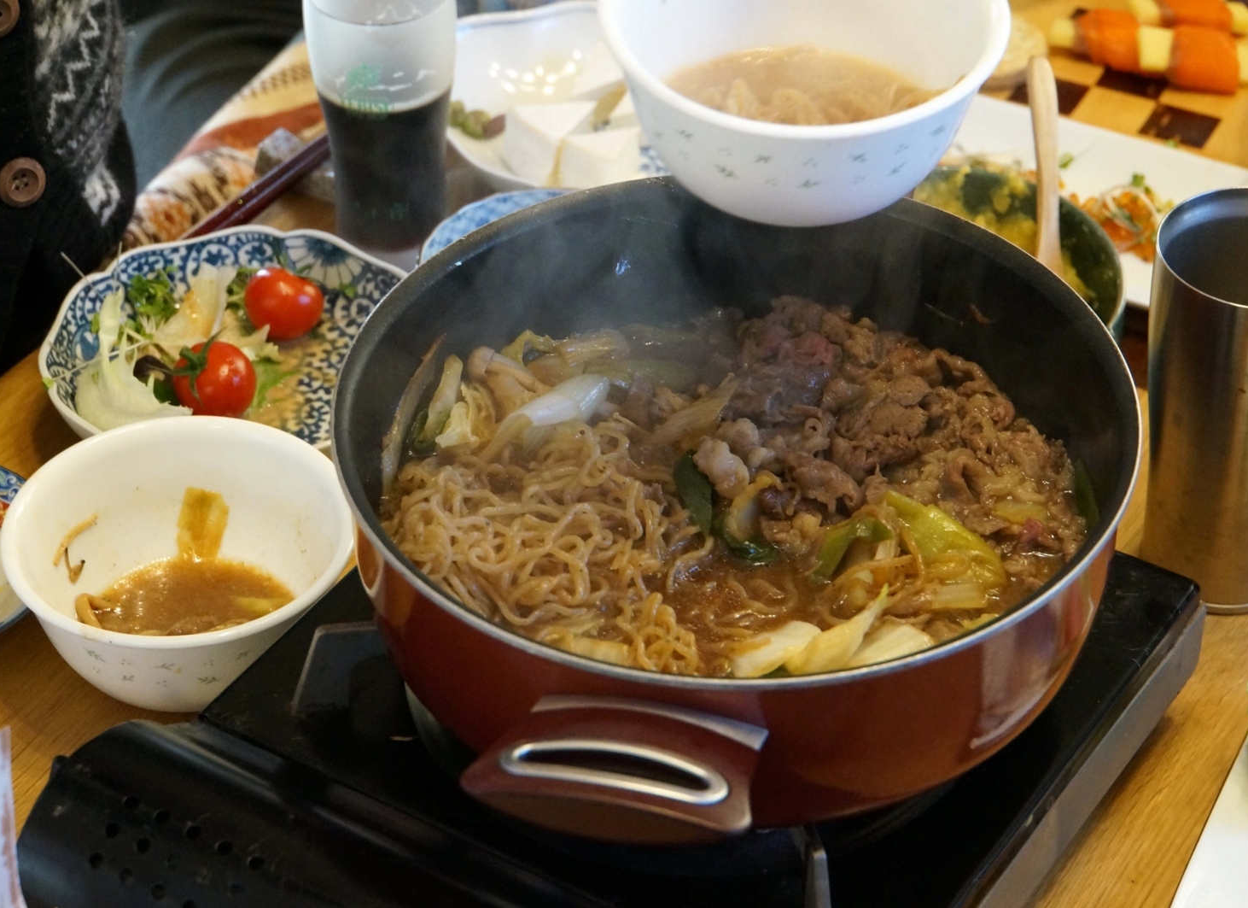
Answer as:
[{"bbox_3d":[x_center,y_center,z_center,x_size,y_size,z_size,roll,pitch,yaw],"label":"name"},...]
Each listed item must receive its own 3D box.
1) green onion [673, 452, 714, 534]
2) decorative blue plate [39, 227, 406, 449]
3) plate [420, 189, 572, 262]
[{"bbox_3d":[0.027,0.016,1.129,0.014,0.016,0.037,-7,41,-8],"label":"green onion"},{"bbox_3d":[-0.159,-0.032,1.335,0.160,0.040,0.160,-1,40,0],"label":"decorative blue plate"},{"bbox_3d":[-0.033,-0.072,1.390,0.112,0.025,0.112,0,40,0],"label":"plate"}]

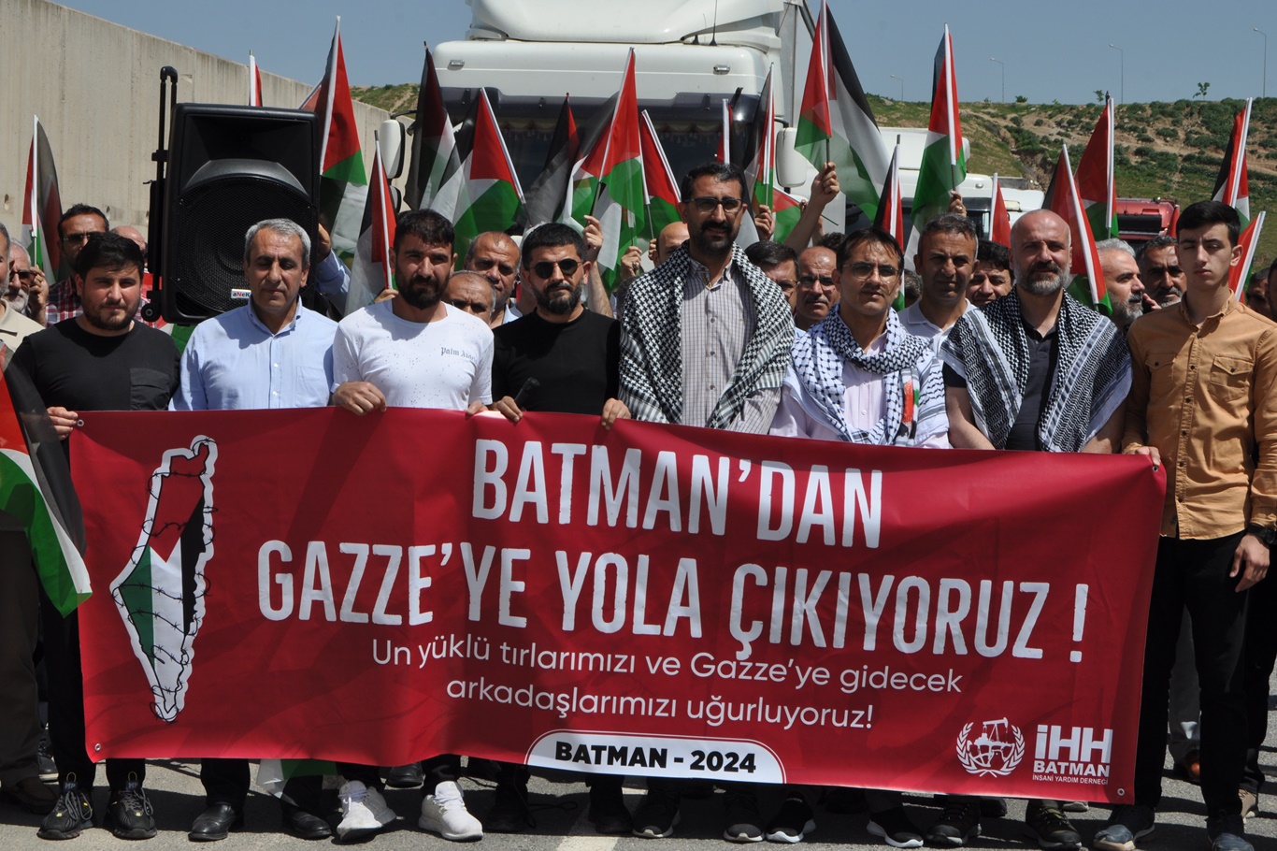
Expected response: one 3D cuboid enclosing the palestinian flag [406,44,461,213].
[{"bbox_3d":[-0.695,-0.980,9.000,0.186,0.624,0.180,1,1,0],"label":"palestinian flag"}]

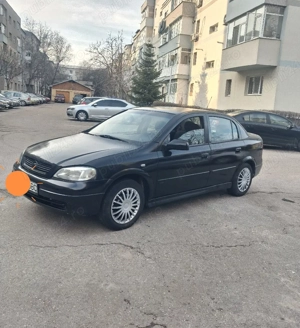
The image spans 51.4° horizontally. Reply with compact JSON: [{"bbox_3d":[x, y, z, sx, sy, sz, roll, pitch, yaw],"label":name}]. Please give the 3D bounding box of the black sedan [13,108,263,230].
[{"bbox_3d":[0.141,-0.169,4.977,4.260,1.430,1.740,-7,15,-42],"label":"black sedan"}]

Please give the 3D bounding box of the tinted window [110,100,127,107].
[{"bbox_3d":[-2.050,-3.949,20.300,1.060,0.410,0.080,2,11,-8],"label":"tinted window"}]

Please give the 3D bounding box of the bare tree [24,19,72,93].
[{"bbox_3d":[-17.508,-17.597,53.819,7.910,14.020,7.910,4,11,0],"label":"bare tree"}]

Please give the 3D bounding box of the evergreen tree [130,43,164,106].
[{"bbox_3d":[-0.283,-8.043,30.010,3.130,6.910,3.130,4,11,0],"label":"evergreen tree"}]

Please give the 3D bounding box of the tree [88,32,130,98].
[{"bbox_3d":[-5.799,-13.128,44.363,5.710,10.500,5.710,4,11,0],"label":"tree"}]

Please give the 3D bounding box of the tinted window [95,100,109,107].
[{"bbox_3d":[-3.125,-3.910,20.100,0.930,0.410,0.080,2,11,-8],"label":"tinted window"}]

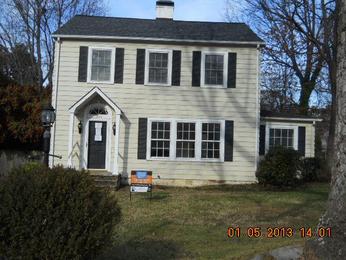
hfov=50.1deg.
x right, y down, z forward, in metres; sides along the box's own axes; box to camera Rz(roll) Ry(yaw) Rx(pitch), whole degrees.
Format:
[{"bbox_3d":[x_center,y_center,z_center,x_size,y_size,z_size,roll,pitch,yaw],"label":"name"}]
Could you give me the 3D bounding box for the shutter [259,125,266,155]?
[{"bbox_3d":[4.226,0.497,17.530,0.342,1.400,0.045,2,-3,-1],"label":"shutter"}]

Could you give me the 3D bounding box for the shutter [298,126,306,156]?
[{"bbox_3d":[6.152,0.565,17.573,0.342,1.400,0.045,2,-3,-1],"label":"shutter"}]

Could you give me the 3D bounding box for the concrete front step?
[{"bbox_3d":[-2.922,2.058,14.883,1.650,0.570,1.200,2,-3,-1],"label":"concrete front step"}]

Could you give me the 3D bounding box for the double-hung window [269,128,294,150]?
[{"bbox_3d":[5.161,0.527,17.571,1.220,1.170,0.100,2,-3,-1],"label":"double-hung window"}]

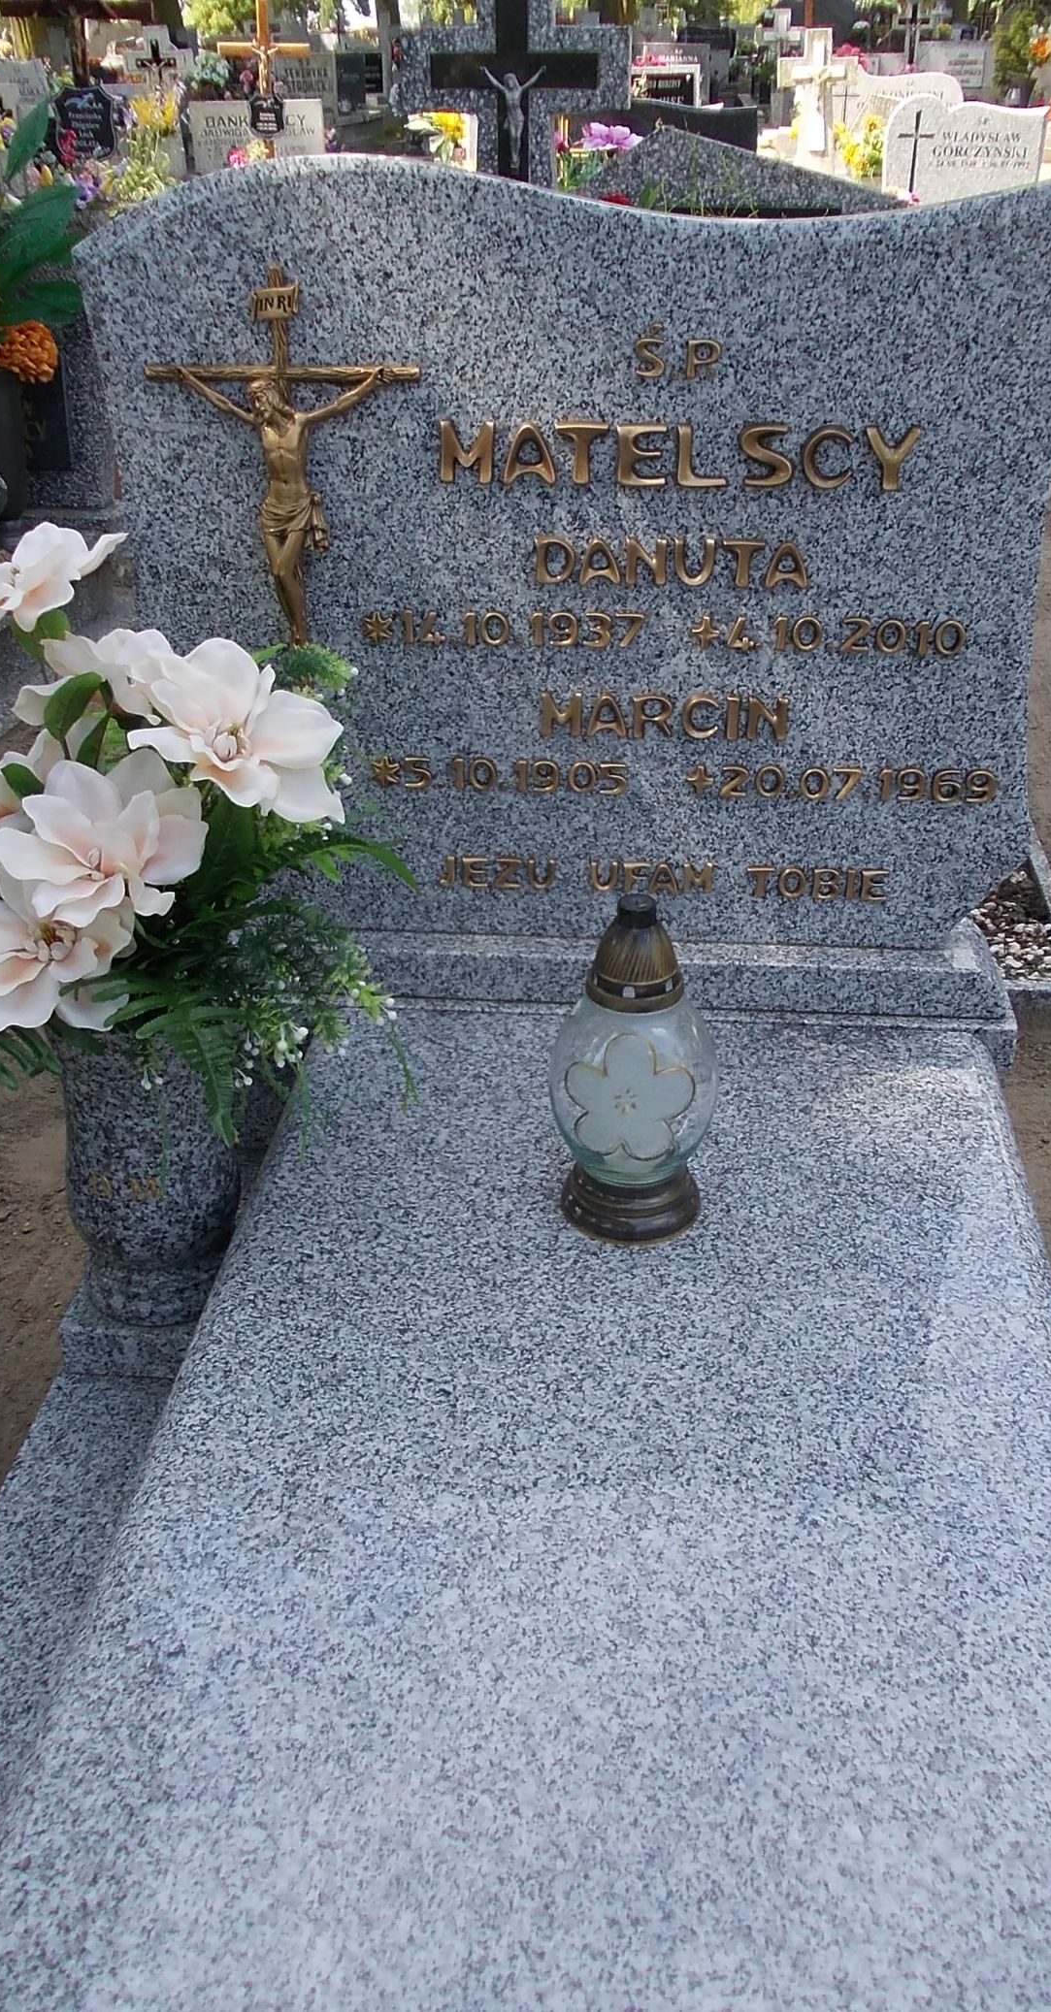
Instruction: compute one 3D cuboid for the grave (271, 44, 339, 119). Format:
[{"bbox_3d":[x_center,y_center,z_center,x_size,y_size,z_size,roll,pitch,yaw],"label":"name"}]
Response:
[{"bbox_3d":[-1.893,-7.903,14.000,0.580,0.680,0.120,2,31,5],"label":"grave"}]

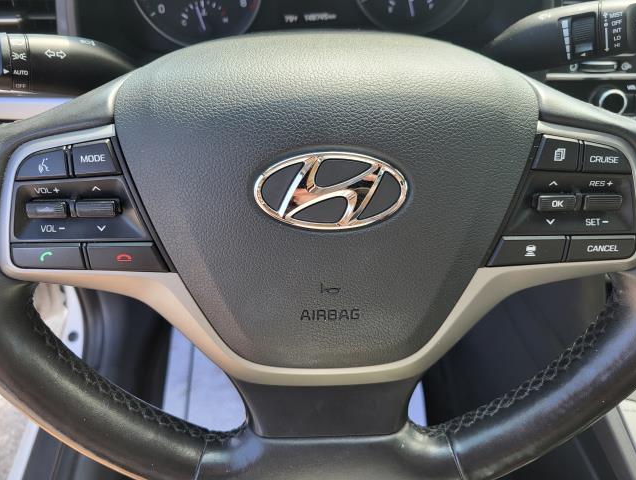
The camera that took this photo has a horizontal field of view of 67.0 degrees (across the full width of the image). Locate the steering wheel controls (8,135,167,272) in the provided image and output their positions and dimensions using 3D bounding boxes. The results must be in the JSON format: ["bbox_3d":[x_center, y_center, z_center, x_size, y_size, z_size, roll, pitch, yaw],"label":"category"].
[{"bbox_3d":[-0.114,-0.018,0.241,0.075,0.068,0.020,0,16,0],"label":"steering wheel controls"}]

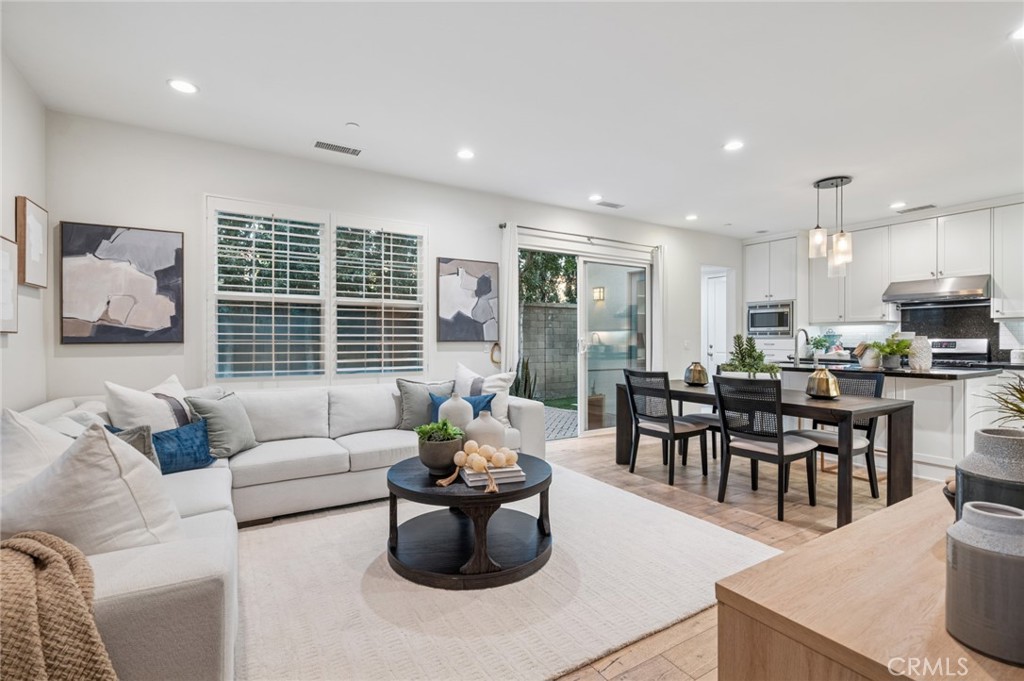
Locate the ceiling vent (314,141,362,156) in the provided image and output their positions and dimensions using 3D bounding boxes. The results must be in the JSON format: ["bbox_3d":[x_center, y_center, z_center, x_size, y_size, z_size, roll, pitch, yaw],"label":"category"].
[{"bbox_3d":[-1.437,-1.573,3.767,0.365,0.020,0.140,0,0,-31],"label":"ceiling vent"}]

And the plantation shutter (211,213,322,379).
[{"bbox_3d":[-1.980,-0.371,3.774,0.820,1.360,0.080,0,0,-31],"label":"plantation shutter"}]

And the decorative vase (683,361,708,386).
[{"bbox_3d":[1.716,0.318,4.229,0.205,0.215,0.205,0,0,-31],"label":"decorative vase"}]

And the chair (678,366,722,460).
[{"bbox_3d":[1.921,0.720,4.204,0.570,0.910,0.480,0,0,-31],"label":"chair"}]

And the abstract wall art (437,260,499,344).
[{"bbox_3d":[-0.440,-0.405,4.670,0.675,0.835,0.045,0,0,-31],"label":"abstract wall art"}]

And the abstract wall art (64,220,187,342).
[{"bbox_3d":[-2.819,-0.398,3.324,0.691,0.851,0.045,0,0,-31],"label":"abstract wall art"}]

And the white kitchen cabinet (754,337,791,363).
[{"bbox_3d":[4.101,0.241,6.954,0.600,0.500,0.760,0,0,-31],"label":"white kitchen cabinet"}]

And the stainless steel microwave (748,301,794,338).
[{"bbox_3d":[4.010,-0.295,6.860,0.440,0.540,0.660,0,0,-33],"label":"stainless steel microwave"}]

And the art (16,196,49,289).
[{"bbox_3d":[-3.004,-0.591,2.848,0.045,0.500,0.355,0,0,-31],"label":"art"}]

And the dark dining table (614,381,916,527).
[{"bbox_3d":[1.890,0.800,3.744,0.910,0.750,1.930,0,0,-31],"label":"dark dining table"}]

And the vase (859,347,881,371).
[{"bbox_3d":[3.356,0.162,4.265,0.165,0.210,0.165,0,0,-31],"label":"vase"}]

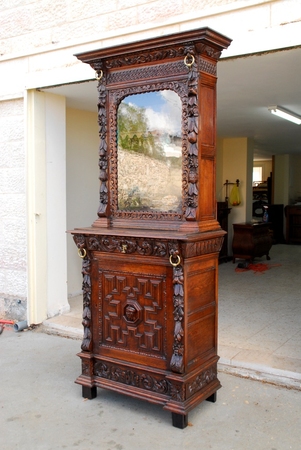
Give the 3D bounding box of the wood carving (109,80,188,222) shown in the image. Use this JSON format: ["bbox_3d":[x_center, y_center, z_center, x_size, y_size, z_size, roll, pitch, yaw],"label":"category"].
[{"bbox_3d":[-0.016,-0.490,3.185,0.648,0.912,0.038,2,4,33],"label":"wood carving"}]

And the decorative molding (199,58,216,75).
[{"bbox_3d":[0.379,-1.024,3.010,0.019,0.090,0.260,2,4,33],"label":"decorative molding"}]

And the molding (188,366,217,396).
[{"bbox_3d":[0.344,1.017,3.020,0.022,0.104,0.416,2,4,33],"label":"molding"}]

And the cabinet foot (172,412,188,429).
[{"bbox_3d":[0.189,1.194,2.885,0.070,0.116,0.069,2,4,33],"label":"cabinet foot"}]

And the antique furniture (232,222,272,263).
[{"bbox_3d":[2.002,0.337,9.063,0.439,0.725,0.950,2,4,35],"label":"antique furniture"}]

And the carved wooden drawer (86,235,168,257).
[{"bbox_3d":[-0.151,0.134,2.908,0.630,0.107,0.054,2,4,34],"label":"carved wooden drawer"}]

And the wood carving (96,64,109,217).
[{"bbox_3d":[-0.343,-0.564,3.213,0.075,1.020,0.054,2,4,34],"label":"wood carving"}]

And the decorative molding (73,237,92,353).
[{"bbox_3d":[-0.451,0.462,3.131,0.104,0.776,0.082,2,4,34],"label":"decorative molding"}]

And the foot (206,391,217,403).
[{"bbox_3d":[0.404,1.145,3.116,0.063,0.087,0.051,2,4,34],"label":"foot"}]

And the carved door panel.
[{"bbox_3d":[-0.124,0.554,2.968,0.629,0.664,0.041,2,4,34],"label":"carved door panel"}]

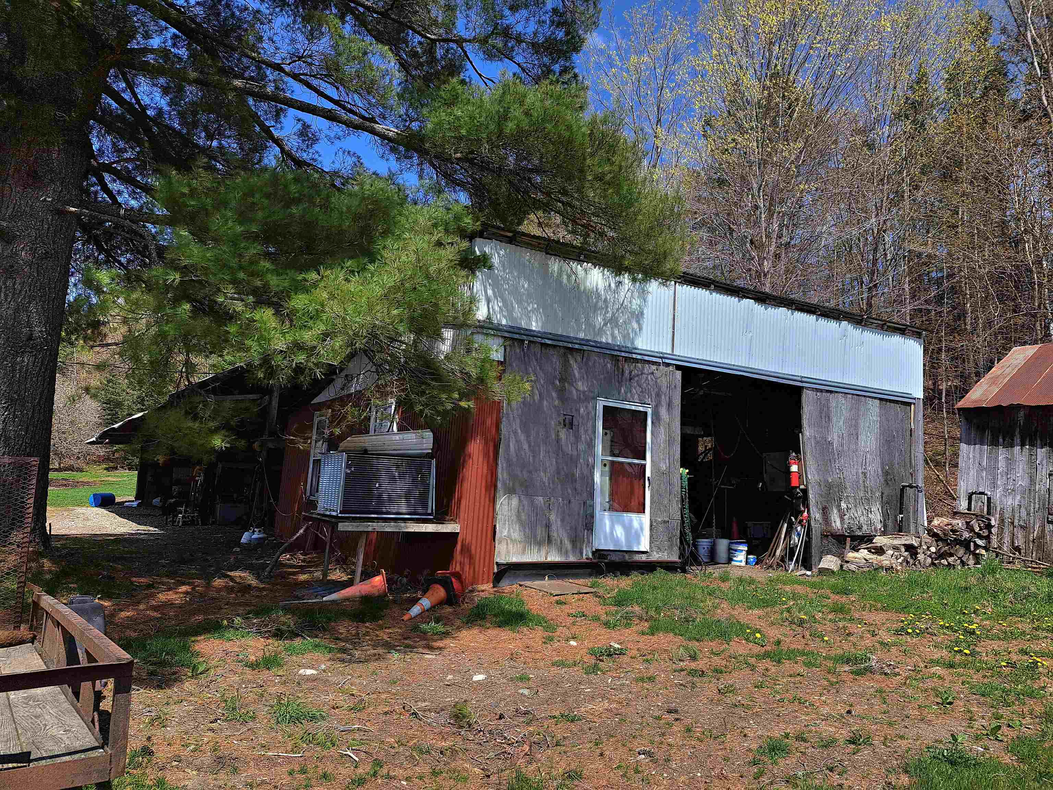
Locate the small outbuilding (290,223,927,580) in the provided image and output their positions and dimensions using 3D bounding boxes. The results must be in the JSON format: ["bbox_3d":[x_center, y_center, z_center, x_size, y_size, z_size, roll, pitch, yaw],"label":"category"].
[{"bbox_3d":[1.200,1.050,14.950,9.500,4.500,8.500,8,-10,-30],"label":"small outbuilding"}]

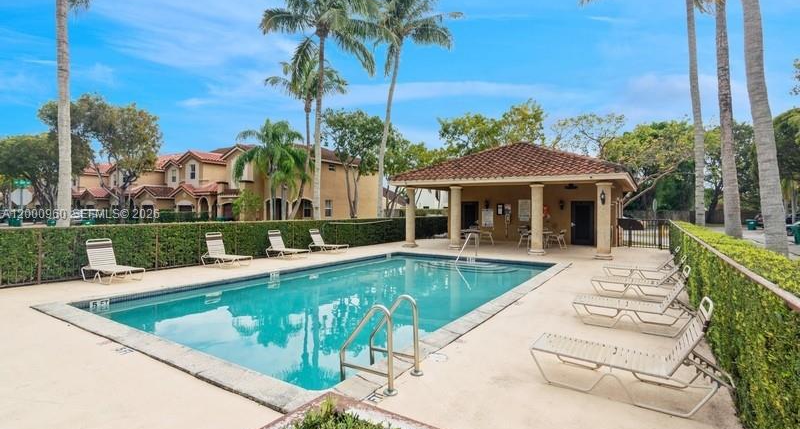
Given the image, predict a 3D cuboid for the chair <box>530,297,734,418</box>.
[{"bbox_3d":[2.106,1.173,3.760,1.570,0.935,0.626,1,1,32],"label":"chair"}]

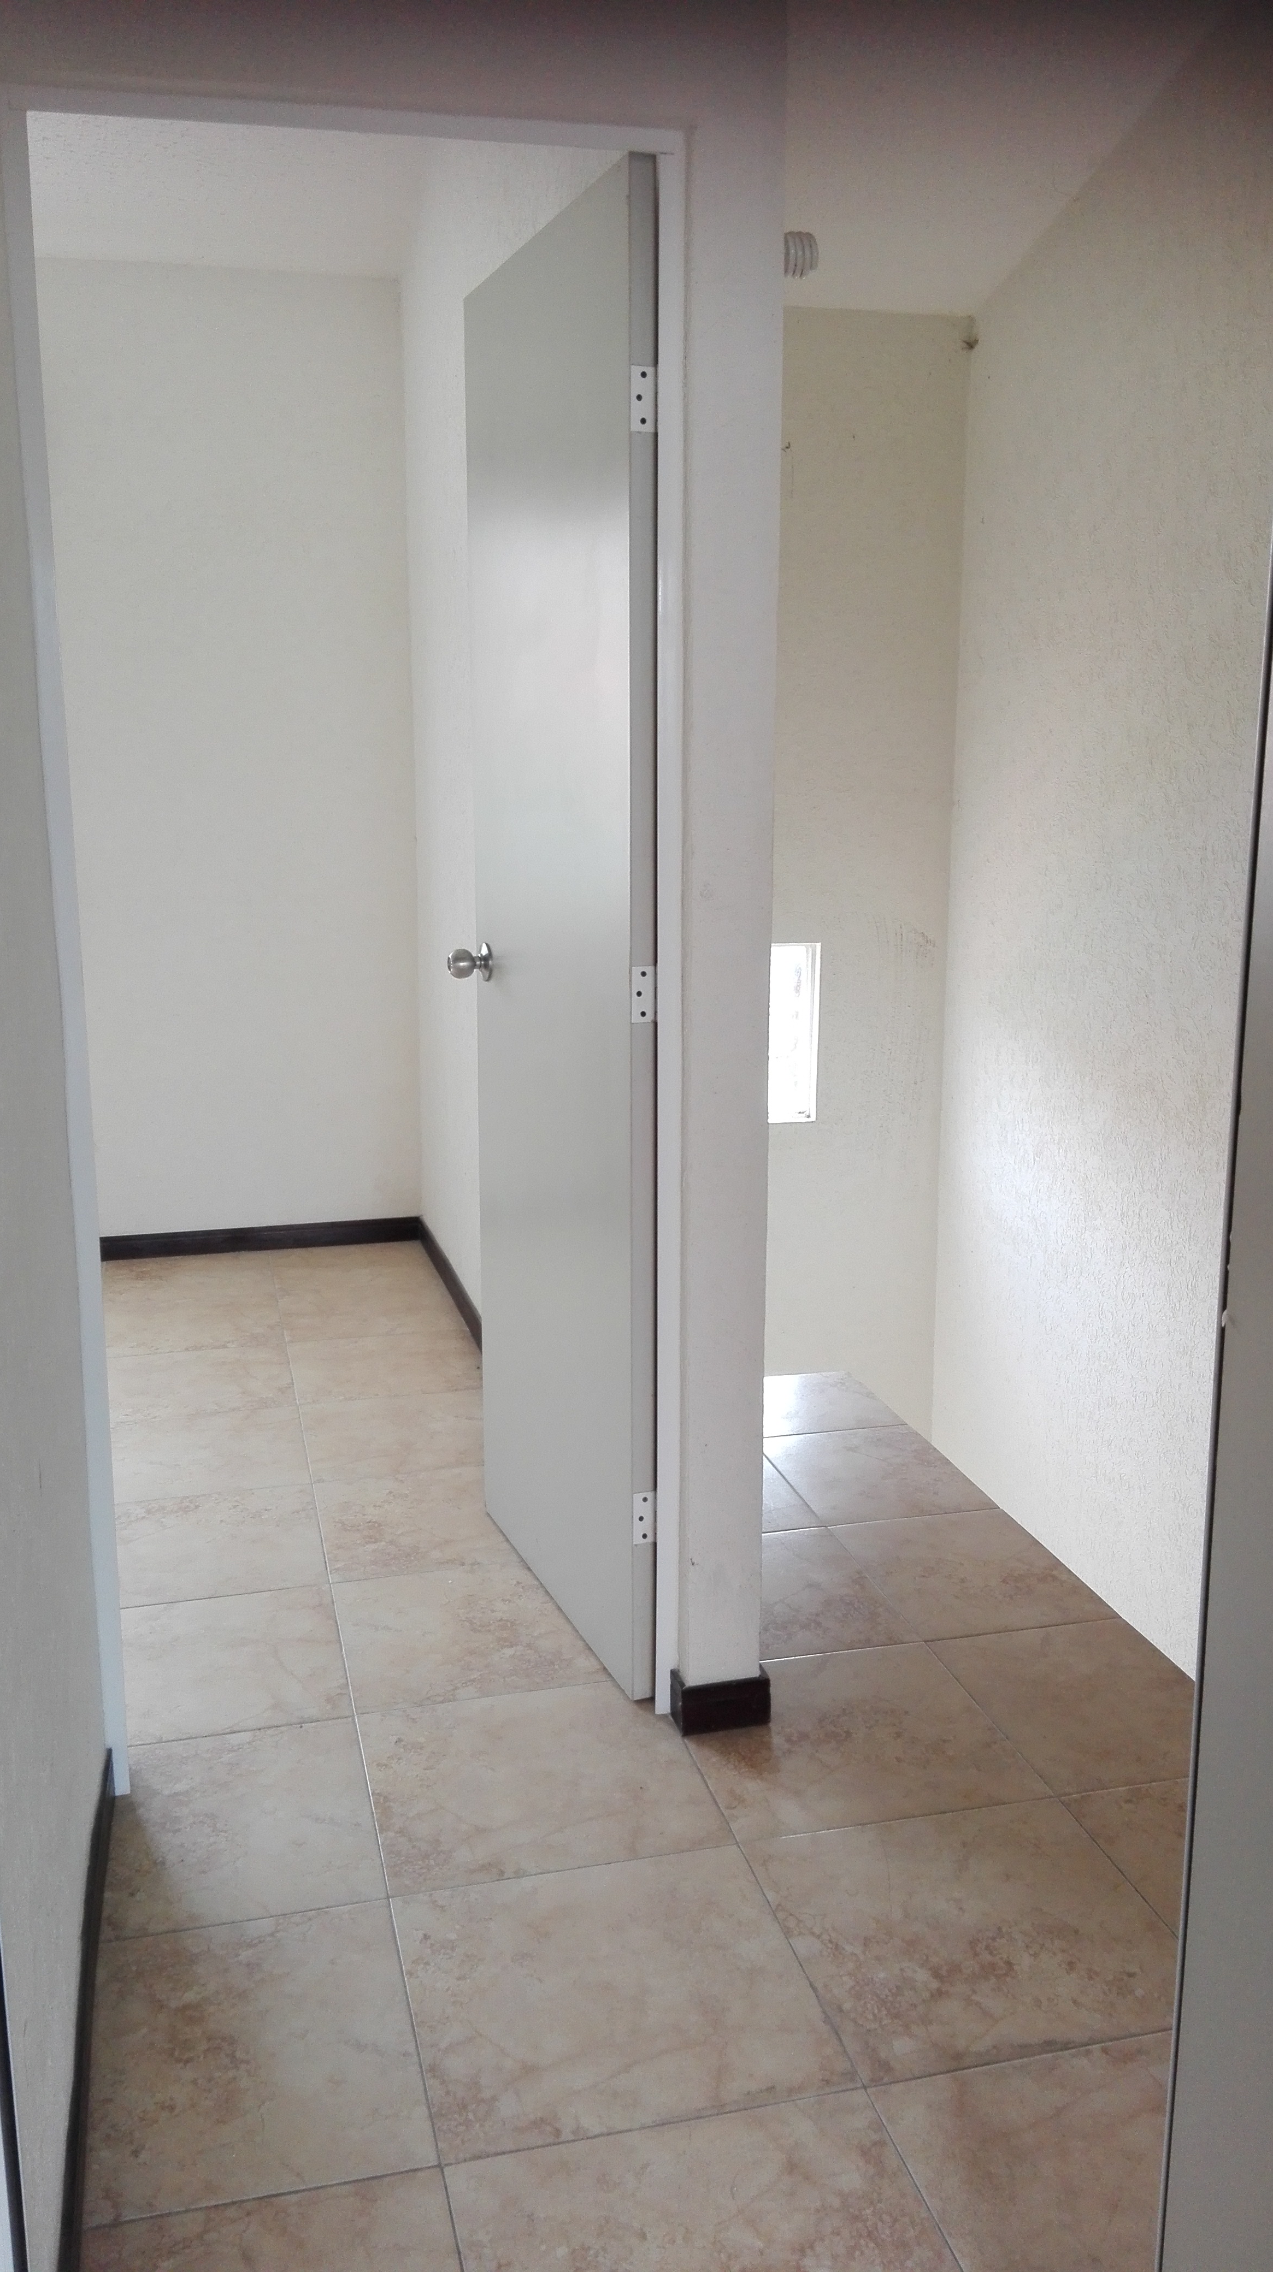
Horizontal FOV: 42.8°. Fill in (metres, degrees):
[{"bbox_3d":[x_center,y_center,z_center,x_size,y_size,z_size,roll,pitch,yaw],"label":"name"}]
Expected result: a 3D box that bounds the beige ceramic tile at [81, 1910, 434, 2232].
[{"bbox_3d":[-0.403,0.972,1.735,0.329,0.010,0.430,-3,11,-14],"label":"beige ceramic tile"}]

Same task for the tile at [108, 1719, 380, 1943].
[{"bbox_3d":[-0.541,0.927,2.195,0.363,0.010,0.425,-2,13,-15],"label":"tile"}]

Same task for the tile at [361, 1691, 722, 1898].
[{"bbox_3d":[-0.139,0.880,2.227,0.442,0.010,0.435,-3,11,-14],"label":"tile"}]

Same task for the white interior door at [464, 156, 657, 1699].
[{"bbox_3d":[-0.125,-0.263,2.555,0.037,2.117,0.728,-4,11,-22],"label":"white interior door"}]

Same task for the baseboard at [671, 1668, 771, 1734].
[{"bbox_3d":[0.129,0.845,2.440,0.138,0.069,0.055,-2,13,-15],"label":"baseboard"}]

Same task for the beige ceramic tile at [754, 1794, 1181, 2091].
[{"bbox_3d":[0.399,0.938,1.926,0.442,0.010,0.431,-3,11,-14],"label":"beige ceramic tile"}]

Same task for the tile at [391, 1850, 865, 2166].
[{"bbox_3d":[-0.030,0.956,1.823,0.440,0.010,0.430,-3,11,-14],"label":"tile"}]

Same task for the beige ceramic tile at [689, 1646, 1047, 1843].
[{"bbox_3d":[0.295,0.861,2.332,0.444,0.010,0.436,-3,11,-14],"label":"beige ceramic tile"}]

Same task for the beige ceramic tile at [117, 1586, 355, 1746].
[{"bbox_3d":[-0.702,0.841,2.582,0.465,0.010,0.425,-2,13,-15],"label":"beige ceramic tile"}]

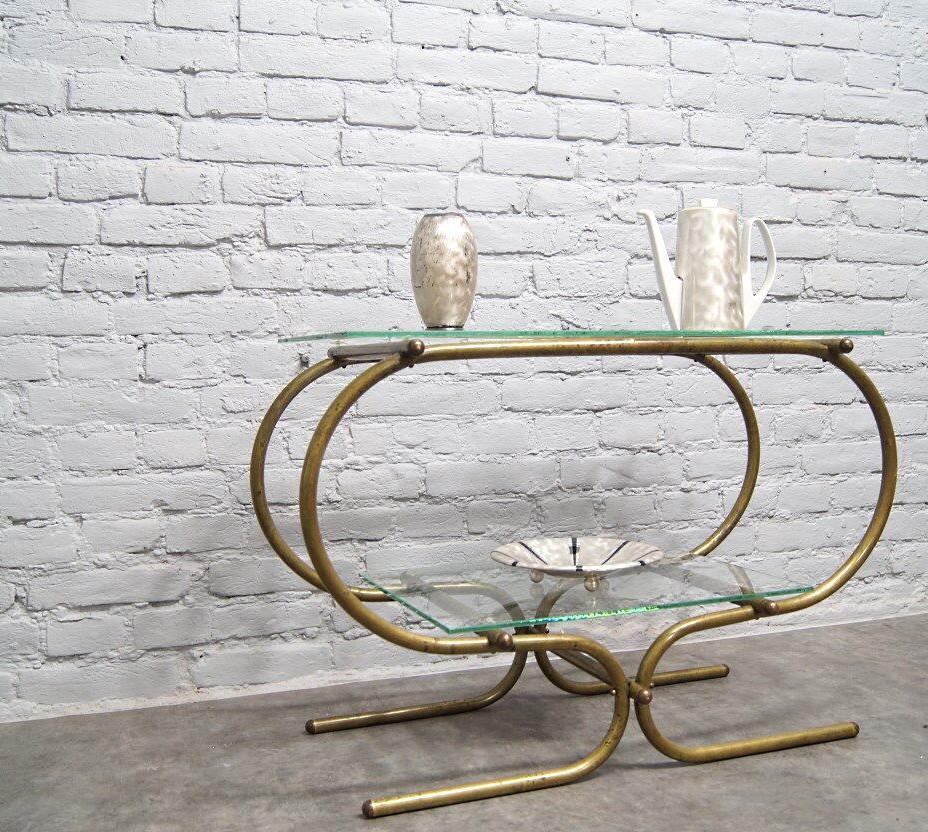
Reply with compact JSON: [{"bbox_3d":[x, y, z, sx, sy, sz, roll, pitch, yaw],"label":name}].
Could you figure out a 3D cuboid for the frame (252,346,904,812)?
[{"bbox_3d":[0.179,0.190,1.633,0.951,0.629,0.440,-2,3,-21],"label":"frame"}]

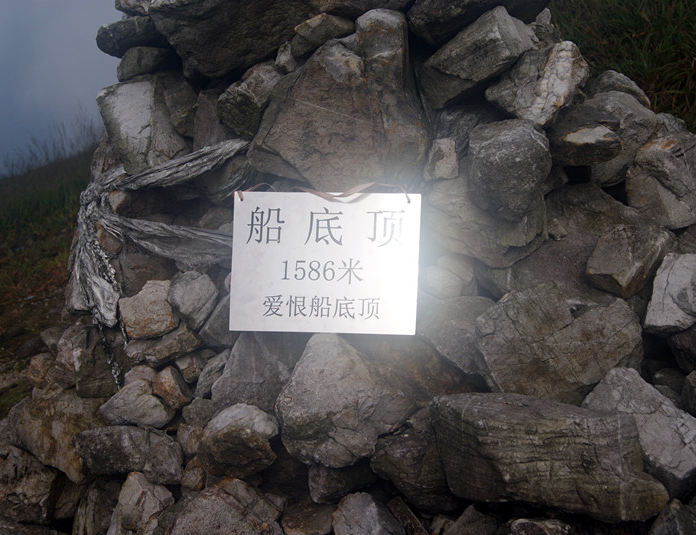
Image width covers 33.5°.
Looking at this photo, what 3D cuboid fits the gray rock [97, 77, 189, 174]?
[{"bbox_3d":[-0.478,-0.326,2.690,0.211,0.236,0.190,4,7,15],"label":"gray rock"}]

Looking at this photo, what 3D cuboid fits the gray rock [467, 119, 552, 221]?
[{"bbox_3d":[0.360,-0.219,2.580,0.188,0.210,0.180,0,10,0],"label":"gray rock"}]

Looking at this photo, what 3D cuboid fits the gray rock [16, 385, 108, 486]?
[{"bbox_3d":[-0.646,0.372,2.580,0.200,0.200,0.170,5,8,25],"label":"gray rock"}]

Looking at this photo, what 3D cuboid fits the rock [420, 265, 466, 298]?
[{"bbox_3d":[0.207,0.030,2.510,0.100,0.075,0.085,1,8,0],"label":"rock"}]

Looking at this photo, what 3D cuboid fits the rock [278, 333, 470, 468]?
[{"bbox_3d":[0.052,0.279,2.440,0.370,0.270,0.270,1,8,0],"label":"rock"}]

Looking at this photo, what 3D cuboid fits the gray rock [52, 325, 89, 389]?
[{"bbox_3d":[-0.654,0.208,2.720,0.074,0.140,0.110,0,8,0],"label":"gray rock"}]

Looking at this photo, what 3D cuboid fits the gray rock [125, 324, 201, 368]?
[{"bbox_3d":[-0.420,0.179,2.620,0.170,0.099,0.130,2,7,0],"label":"gray rock"}]

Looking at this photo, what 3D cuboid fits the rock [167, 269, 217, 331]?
[{"bbox_3d":[-0.344,0.073,2.560,0.107,0.128,0.105,0,10,0],"label":"rock"}]

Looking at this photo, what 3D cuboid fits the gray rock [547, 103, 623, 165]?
[{"bbox_3d":[0.558,-0.313,2.720,0.175,0.135,0.160,0,10,0],"label":"gray rock"}]

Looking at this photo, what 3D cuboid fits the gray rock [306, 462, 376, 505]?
[{"bbox_3d":[-0.010,0.473,2.550,0.152,0.079,0.120,0,8,0],"label":"gray rock"}]

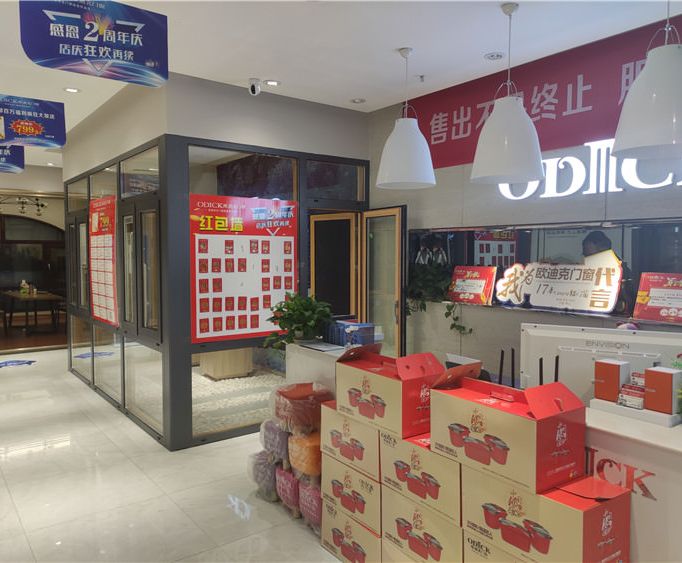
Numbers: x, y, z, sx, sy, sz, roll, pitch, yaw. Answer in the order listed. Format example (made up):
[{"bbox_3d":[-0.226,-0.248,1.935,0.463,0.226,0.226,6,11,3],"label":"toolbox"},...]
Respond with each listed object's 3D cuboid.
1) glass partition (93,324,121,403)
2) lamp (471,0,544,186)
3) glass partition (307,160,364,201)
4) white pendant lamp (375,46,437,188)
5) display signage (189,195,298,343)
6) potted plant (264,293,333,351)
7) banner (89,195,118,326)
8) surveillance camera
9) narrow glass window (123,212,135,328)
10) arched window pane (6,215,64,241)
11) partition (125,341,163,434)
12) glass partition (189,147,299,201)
[{"bbox_3d":[-2.561,0.890,5.938,0.050,0.709,1.130,-2,4,-38],"label":"glass partition"},{"bbox_3d":[0.949,-1.051,3.024,0.414,0.975,0.414,-2,4,-38],"label":"lamp"},{"bbox_3d":[-0.039,-0.977,5.340,0.717,0.365,0.050,-2,4,-38],"label":"glass partition"},{"bbox_3d":[0.451,-1.120,3.705,0.410,0.935,0.410,0,3,0],"label":"white pendant lamp"},{"bbox_3d":[-0.815,-0.114,4.745,1.042,1.217,0.030,-2,4,-38],"label":"display signage"},{"bbox_3d":[-0.300,0.272,3.780,0.380,0.380,0.420,-2,4,-38],"label":"potted plant"},{"bbox_3d":[-2.454,-0.215,5.603,0.040,1.300,0.980,-2,4,-38],"label":"banner"},{"bbox_3d":[-0.708,-1.584,4.438,0.090,0.135,0.095,1,3,11],"label":"surveillance camera"},{"bbox_3d":[-1.985,-0.111,5.064,0.050,0.999,0.335,-2,4,-38],"label":"narrow glass window"},{"bbox_3d":[-7.637,-1.324,13.586,1.360,0.620,0.060,-2,4,-38],"label":"arched window pane"},{"bbox_3d":[-1.842,0.937,5.020,0.050,0.720,1.069,-2,4,-38],"label":"partition"},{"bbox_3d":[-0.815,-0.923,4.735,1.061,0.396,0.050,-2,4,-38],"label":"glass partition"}]

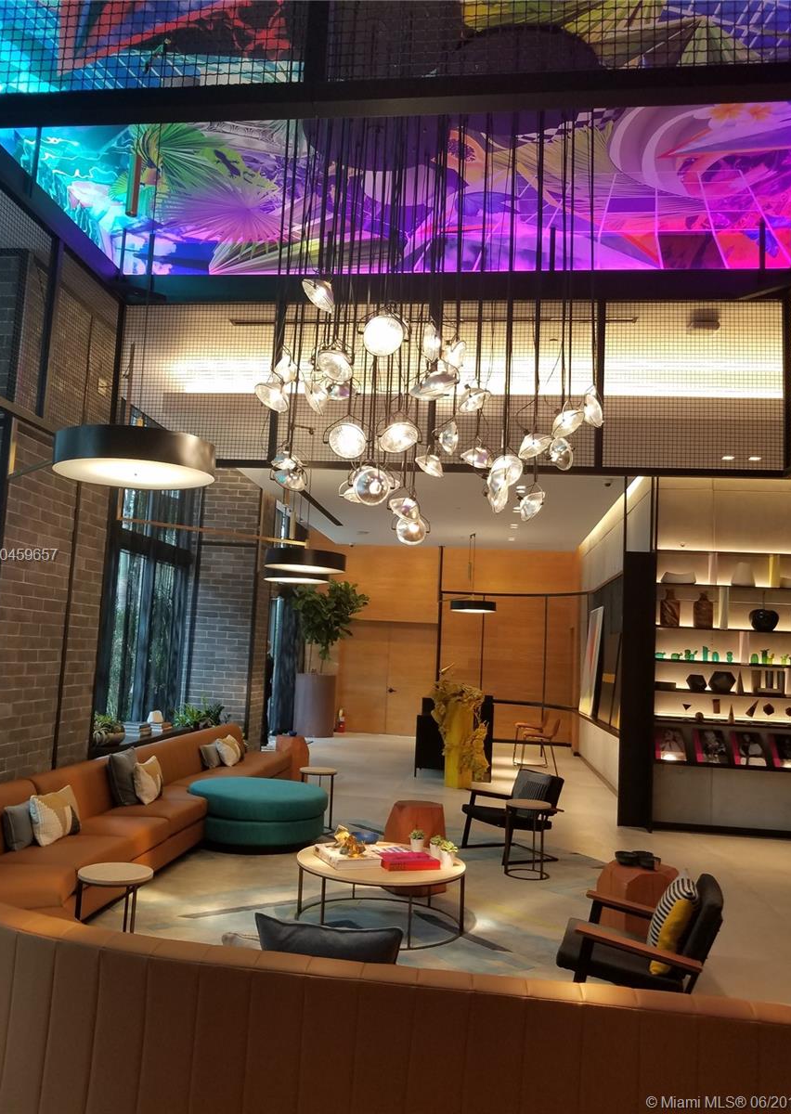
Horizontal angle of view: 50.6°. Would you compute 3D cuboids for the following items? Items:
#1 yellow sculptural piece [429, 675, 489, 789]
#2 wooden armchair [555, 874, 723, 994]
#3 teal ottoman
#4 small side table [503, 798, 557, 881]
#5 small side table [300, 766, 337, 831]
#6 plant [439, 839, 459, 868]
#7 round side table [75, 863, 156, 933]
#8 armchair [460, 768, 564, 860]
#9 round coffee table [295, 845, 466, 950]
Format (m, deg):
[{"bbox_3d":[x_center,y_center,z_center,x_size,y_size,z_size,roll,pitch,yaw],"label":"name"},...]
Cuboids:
[{"bbox_3d":[0.875,2.330,11.321,0.741,1.469,0.590,2,-7,7],"label":"yellow sculptural piece"},{"bbox_3d":[1.177,1.911,4.049,0.748,0.702,0.682,1,-7,16],"label":"wooden armchair"},{"bbox_3d":[-1.255,2.343,7.618,1.250,0.470,1.250,2,-7,6],"label":"teal ottoman"},{"bbox_3d":[1.092,2.320,6.882,0.375,0.567,0.375,2,-7,6],"label":"small side table"},{"bbox_3d":[-0.762,2.381,8.179,0.375,0.570,0.375,2,-7,6],"label":"small side table"},{"bbox_3d":[0.349,1.934,5.467,0.130,0.165,0.130,2,-7,6],"label":"plant"},{"bbox_3d":[-1.452,1.885,4.252,0.397,0.560,0.397,3,-7,0],"label":"round side table"},{"bbox_3d":[1.065,2.326,7.612,0.740,0.720,0.690,6,-8,-29],"label":"armchair"},{"bbox_3d":[-0.104,2.162,5.400,1.058,0.397,1.058,3,-7,0],"label":"round coffee table"}]

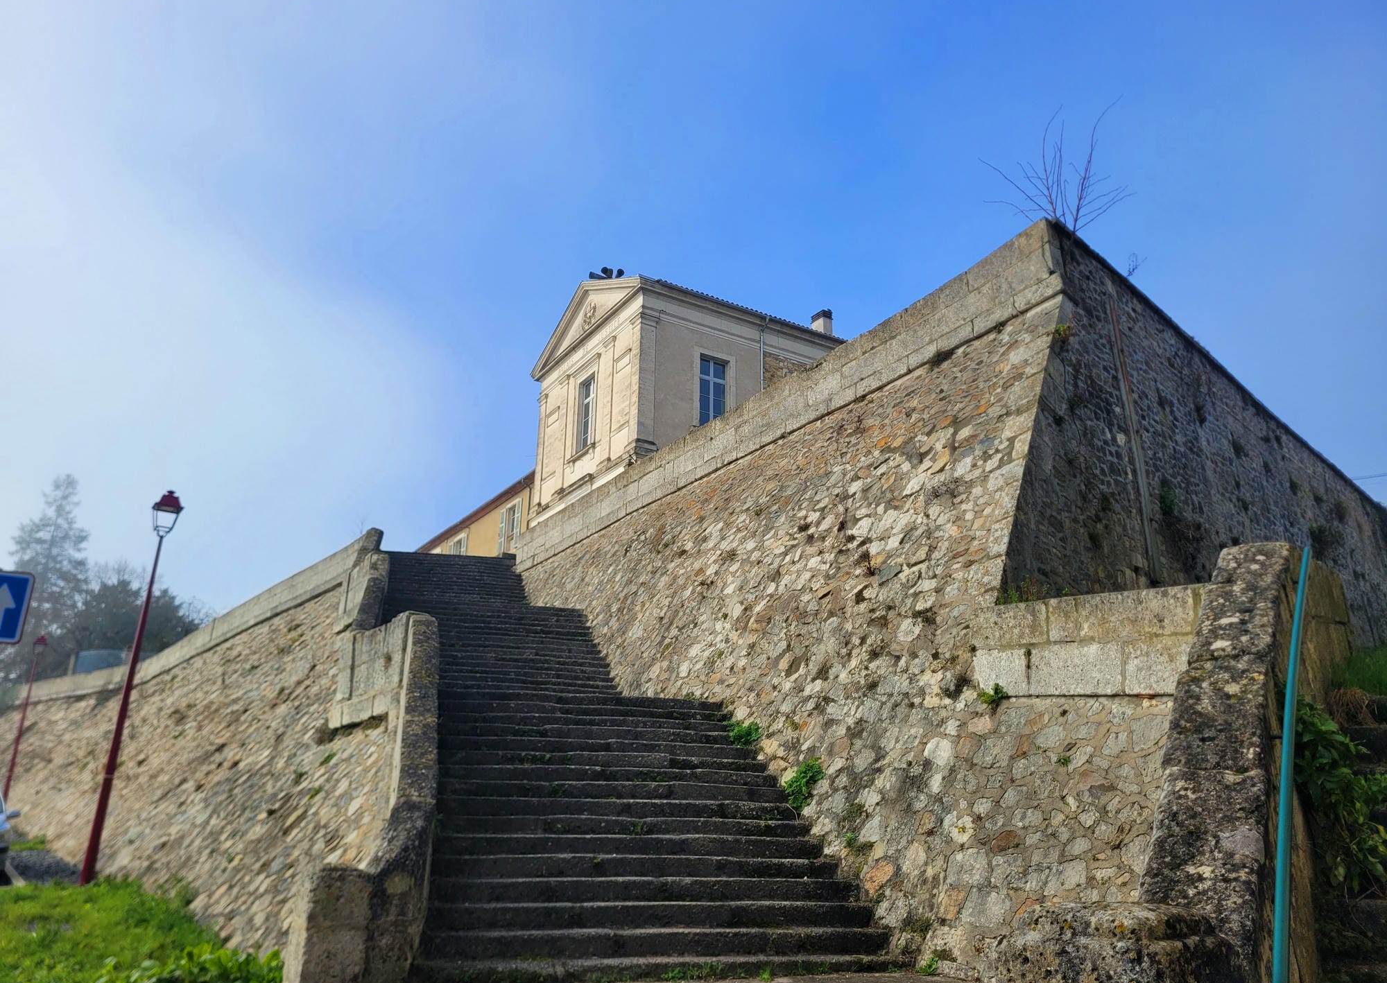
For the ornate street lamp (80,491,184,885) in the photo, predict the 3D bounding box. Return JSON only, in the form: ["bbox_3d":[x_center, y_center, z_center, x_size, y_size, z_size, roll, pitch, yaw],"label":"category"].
[{"bbox_3d":[-8.053,2.643,14.941,0.400,5.680,0.400,15,-25,-32],"label":"ornate street lamp"}]

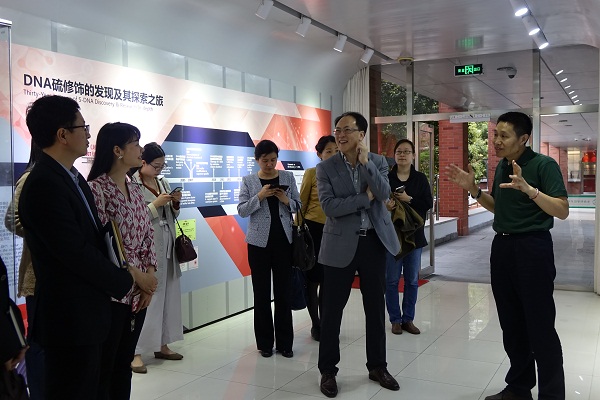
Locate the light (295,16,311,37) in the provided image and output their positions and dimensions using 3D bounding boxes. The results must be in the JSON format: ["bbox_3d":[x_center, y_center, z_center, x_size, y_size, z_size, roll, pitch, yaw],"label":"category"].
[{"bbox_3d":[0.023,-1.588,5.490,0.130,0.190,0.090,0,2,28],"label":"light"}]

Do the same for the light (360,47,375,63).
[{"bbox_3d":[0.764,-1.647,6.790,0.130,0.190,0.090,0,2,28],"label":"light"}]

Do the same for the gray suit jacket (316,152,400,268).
[{"bbox_3d":[0.378,0.068,3.880,0.540,0.740,0.380,-1,2,-7],"label":"gray suit jacket"}]

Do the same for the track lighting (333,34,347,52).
[{"bbox_3d":[0.411,-1.628,6.240,0.100,0.170,0.100,25,14,25],"label":"track lighting"}]

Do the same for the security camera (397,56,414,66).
[{"bbox_3d":[1.350,-1.773,7.680,0.210,0.115,0.210,1,3,28],"label":"security camera"}]

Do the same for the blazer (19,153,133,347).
[{"bbox_3d":[-0.905,0.200,2.440,0.440,0.740,0.490,0,2,3],"label":"blazer"}]

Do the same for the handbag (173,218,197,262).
[{"bbox_3d":[-0.889,0.311,4.660,0.180,0.350,0.130,-2,2,-21],"label":"handbag"}]

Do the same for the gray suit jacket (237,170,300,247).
[{"bbox_3d":[-0.245,0.066,4.670,0.500,0.580,0.360,-1,2,-10],"label":"gray suit jacket"}]

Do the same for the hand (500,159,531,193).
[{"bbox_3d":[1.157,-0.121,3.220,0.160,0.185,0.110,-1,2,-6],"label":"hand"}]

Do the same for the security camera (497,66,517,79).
[{"bbox_3d":[2.874,-1.774,8.350,0.250,0.165,0.190,0,2,28],"label":"security camera"}]

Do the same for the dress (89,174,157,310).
[{"bbox_3d":[-0.893,0.210,2.970,0.280,0.640,0.410,1,3,33],"label":"dress"}]

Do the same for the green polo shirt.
[{"bbox_3d":[1.310,-0.055,3.470,0.300,0.535,0.470,-2,2,-23],"label":"green polo shirt"}]

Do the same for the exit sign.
[{"bbox_3d":[2.126,-1.634,7.570,0.340,0.135,0.030,1,3,28],"label":"exit sign"}]

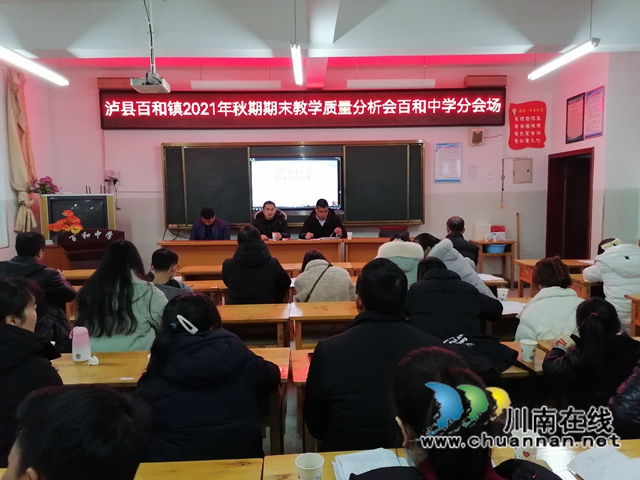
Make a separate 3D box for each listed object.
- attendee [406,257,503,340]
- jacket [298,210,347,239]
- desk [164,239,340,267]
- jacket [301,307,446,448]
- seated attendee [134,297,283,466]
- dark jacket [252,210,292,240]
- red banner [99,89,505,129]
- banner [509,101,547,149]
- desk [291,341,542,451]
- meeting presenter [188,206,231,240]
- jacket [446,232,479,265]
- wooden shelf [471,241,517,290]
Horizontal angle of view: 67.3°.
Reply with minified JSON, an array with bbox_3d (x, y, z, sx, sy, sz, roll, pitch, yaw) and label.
[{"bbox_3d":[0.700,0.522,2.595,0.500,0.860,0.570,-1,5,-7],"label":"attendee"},{"bbox_3d":[0.035,-0.105,6.044,0.600,0.580,0.420,-1,5,-2],"label":"jacket"},{"bbox_3d":[-0.919,0.389,6.543,2.400,0.770,0.480,-1,4,-1],"label":"desk"},{"bbox_3d":[0.178,0.561,1.727,0.490,0.670,0.420,-1,6,-2],"label":"jacket"},{"bbox_3d":[-0.376,0.727,1.765,0.490,1.130,0.720,-1,4,-1],"label":"seated attendee"},{"bbox_3d":[-0.604,-0.090,6.043,0.500,0.560,0.400,-1,5,-2],"label":"dark jacket"},{"bbox_3d":[-0.231,-2.006,7.308,6.130,0.575,0.100,-1,4,-1],"label":"red banner"},{"bbox_3d":[3.331,-1.838,7.717,0.610,0.770,0.020,-1,5,-1],"label":"banner"},{"bbox_3d":[0.488,0.912,2.164,1.200,0.760,0.400,-1,6,-2],"label":"desk"},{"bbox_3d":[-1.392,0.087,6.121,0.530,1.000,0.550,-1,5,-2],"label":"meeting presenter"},{"bbox_3d":[1.330,0.247,4.773,0.500,0.680,0.380,-1,5,-1],"label":"jacket"},{"bbox_3d":[2.750,0.406,7.632,0.620,0.760,0.420,-1,5,-1],"label":"wooden shelf"}]

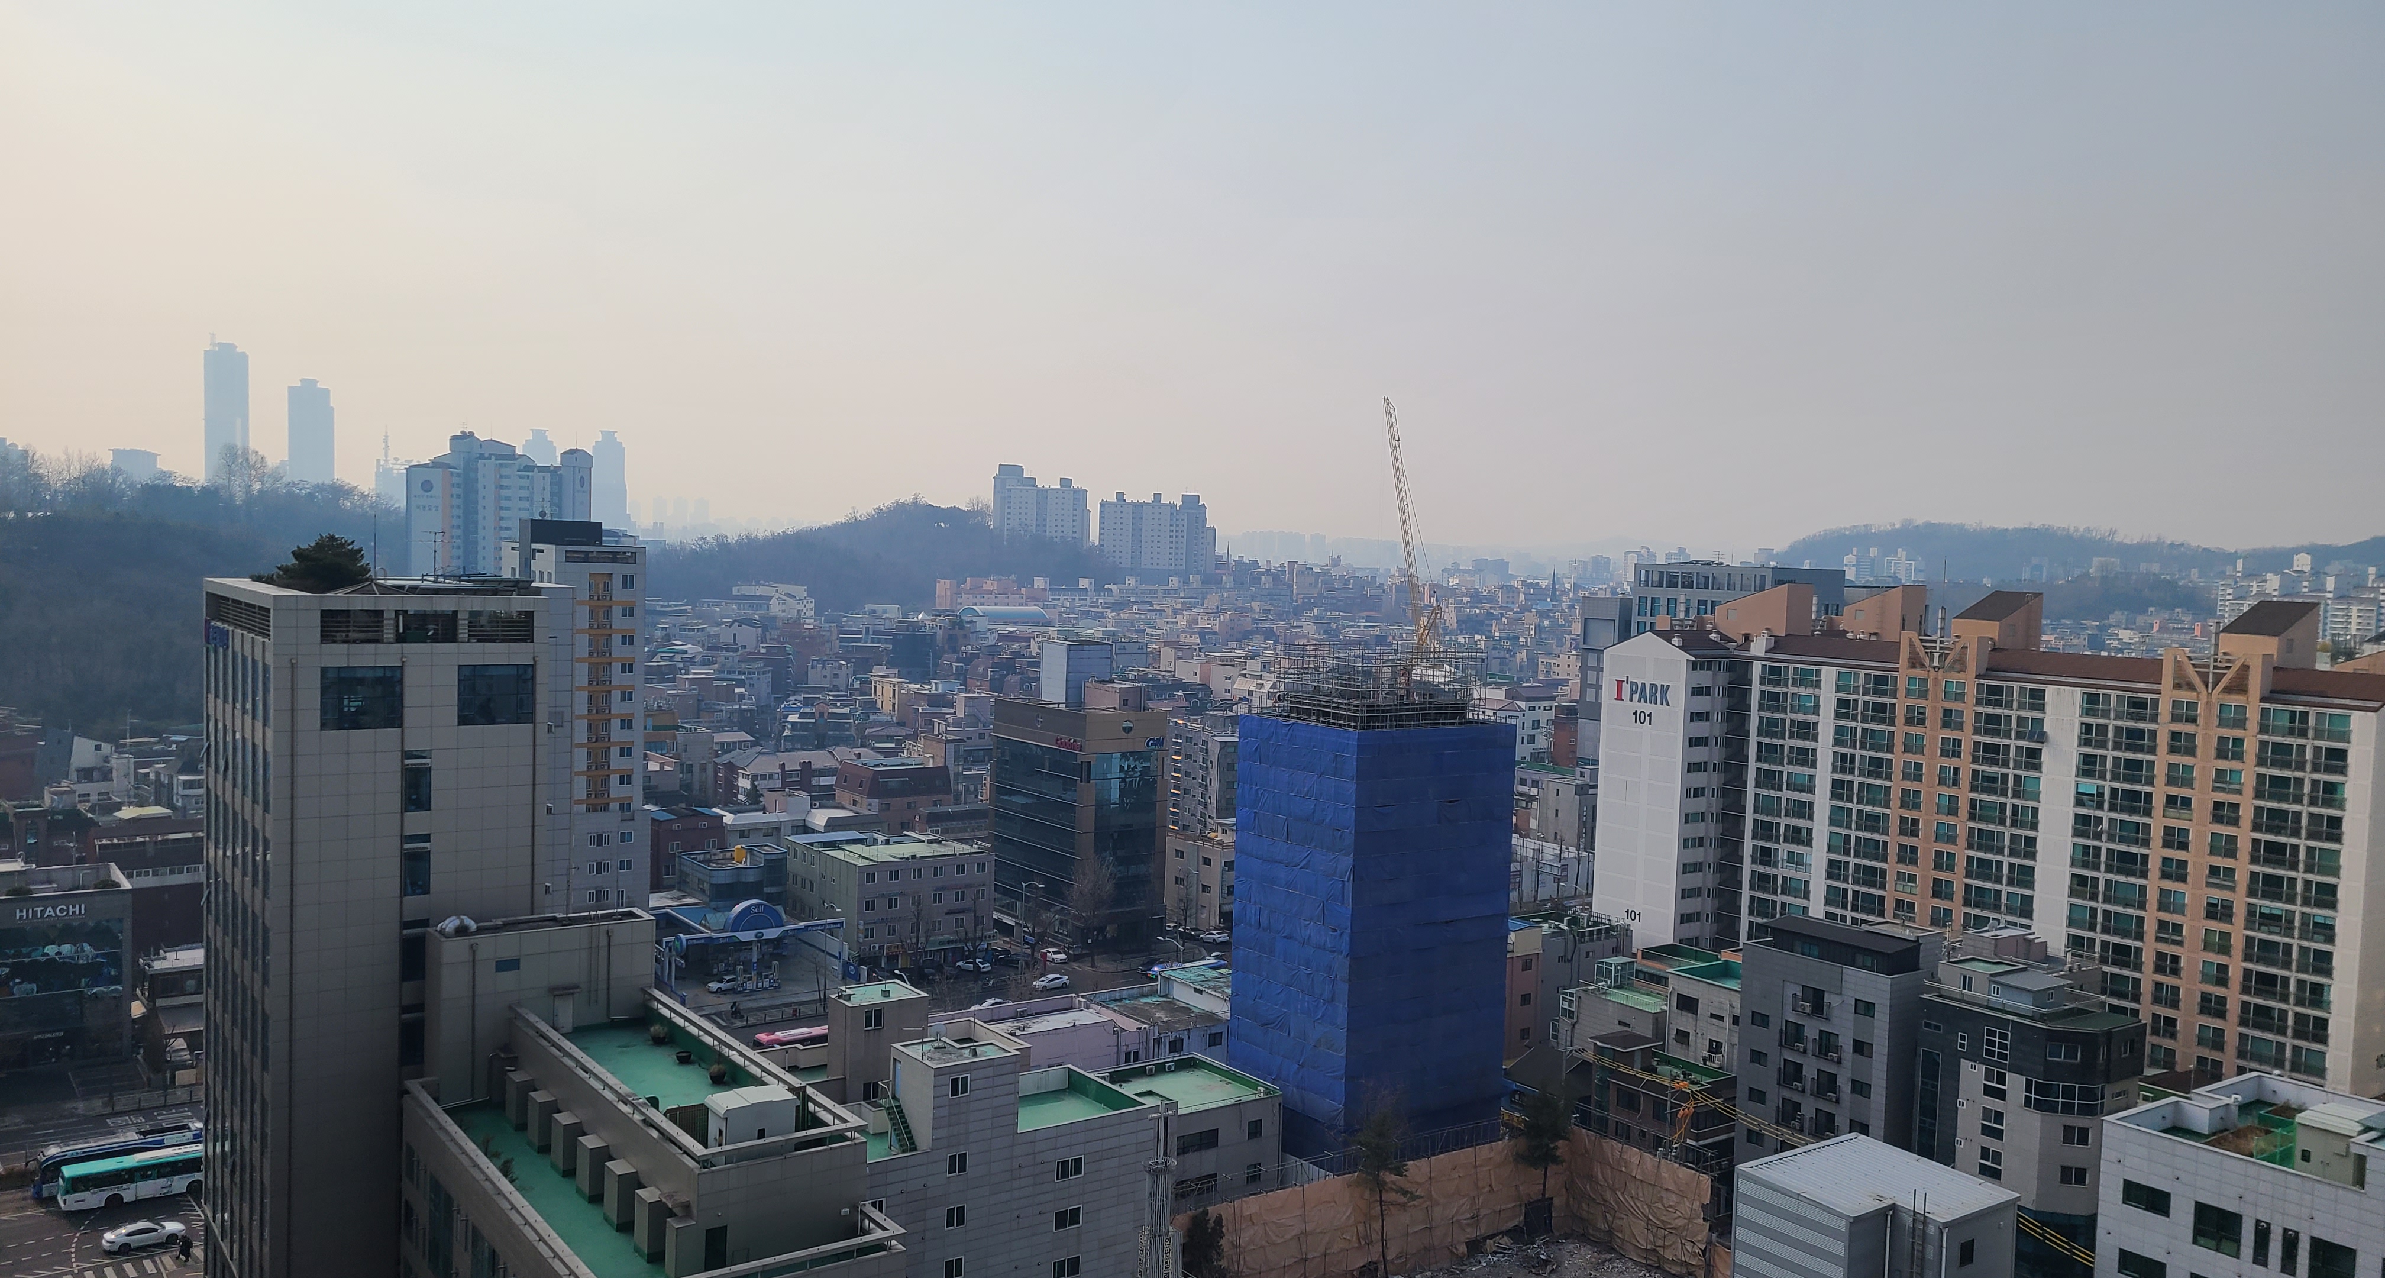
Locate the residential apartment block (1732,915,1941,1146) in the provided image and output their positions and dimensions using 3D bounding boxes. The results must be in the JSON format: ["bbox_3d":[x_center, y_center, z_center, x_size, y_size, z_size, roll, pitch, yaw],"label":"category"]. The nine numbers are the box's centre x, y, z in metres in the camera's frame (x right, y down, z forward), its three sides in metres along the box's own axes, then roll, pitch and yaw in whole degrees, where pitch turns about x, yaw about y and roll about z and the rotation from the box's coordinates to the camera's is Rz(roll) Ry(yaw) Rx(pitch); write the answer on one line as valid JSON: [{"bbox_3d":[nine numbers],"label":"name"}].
[{"bbox_3d":[46.167,33.152,127.298,7.300,27.000,12.400,0,4,-35],"label":"residential apartment block"}]

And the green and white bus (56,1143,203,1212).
[{"bbox_3d":[-75.126,38.942,129.356,11.000,3.200,2.500,-1,4,-38],"label":"green and white bus"}]

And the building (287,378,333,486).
[{"bbox_3d":[-935.770,-170.950,1900.000,38.000,209.490,36.000,0,3,-26],"label":"building"}]

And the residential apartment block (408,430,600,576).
[{"bbox_3d":[-187.410,-26.990,485.000,46.000,56.500,20.000,1,3,-21],"label":"residential apartment block"}]

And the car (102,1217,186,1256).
[{"bbox_3d":[-70.789,40.396,121.340,4.850,1.460,1.870,0,4,-37],"label":"car"}]

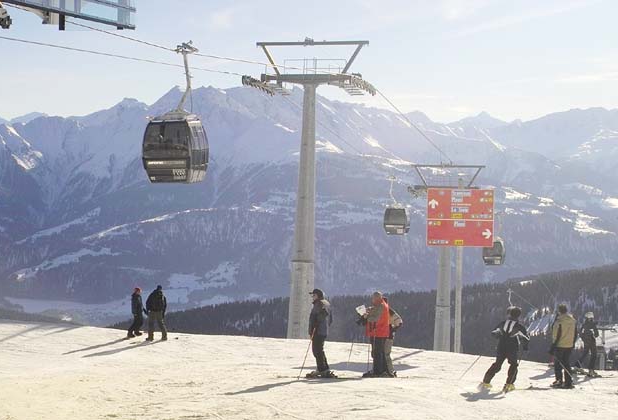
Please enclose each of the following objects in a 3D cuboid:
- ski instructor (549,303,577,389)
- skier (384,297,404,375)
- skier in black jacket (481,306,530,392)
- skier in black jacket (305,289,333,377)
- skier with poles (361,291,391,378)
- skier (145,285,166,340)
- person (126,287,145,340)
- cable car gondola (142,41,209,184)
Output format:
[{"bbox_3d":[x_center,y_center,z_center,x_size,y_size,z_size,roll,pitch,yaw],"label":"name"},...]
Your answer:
[{"bbox_3d":[5.290,2.844,24.100,0.580,1.750,0.480,-2,4,-40],"label":"ski instructor"},{"bbox_3d":[1.673,2.635,24.000,0.520,1.680,0.560,1,3,15],"label":"skier"},{"bbox_3d":[3.896,2.756,22.900,0.900,1.700,0.580,1,3,15],"label":"skier in black jacket"},{"bbox_3d":[0.230,2.476,23.100,0.560,1.790,0.540,1,3,0],"label":"skier in black jacket"},{"bbox_3d":[1.358,2.529,23.400,0.620,1.760,0.560,1,3,10],"label":"skier with poles"},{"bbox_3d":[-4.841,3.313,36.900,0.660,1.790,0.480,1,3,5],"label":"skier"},{"bbox_3d":[-5.812,3.460,38.800,0.580,1.700,0.520,-1,3,-25],"label":"person"},{"bbox_3d":[-4.716,-3.444,40.800,1.900,5.000,1.850,2,3,18],"label":"cable car gondola"}]

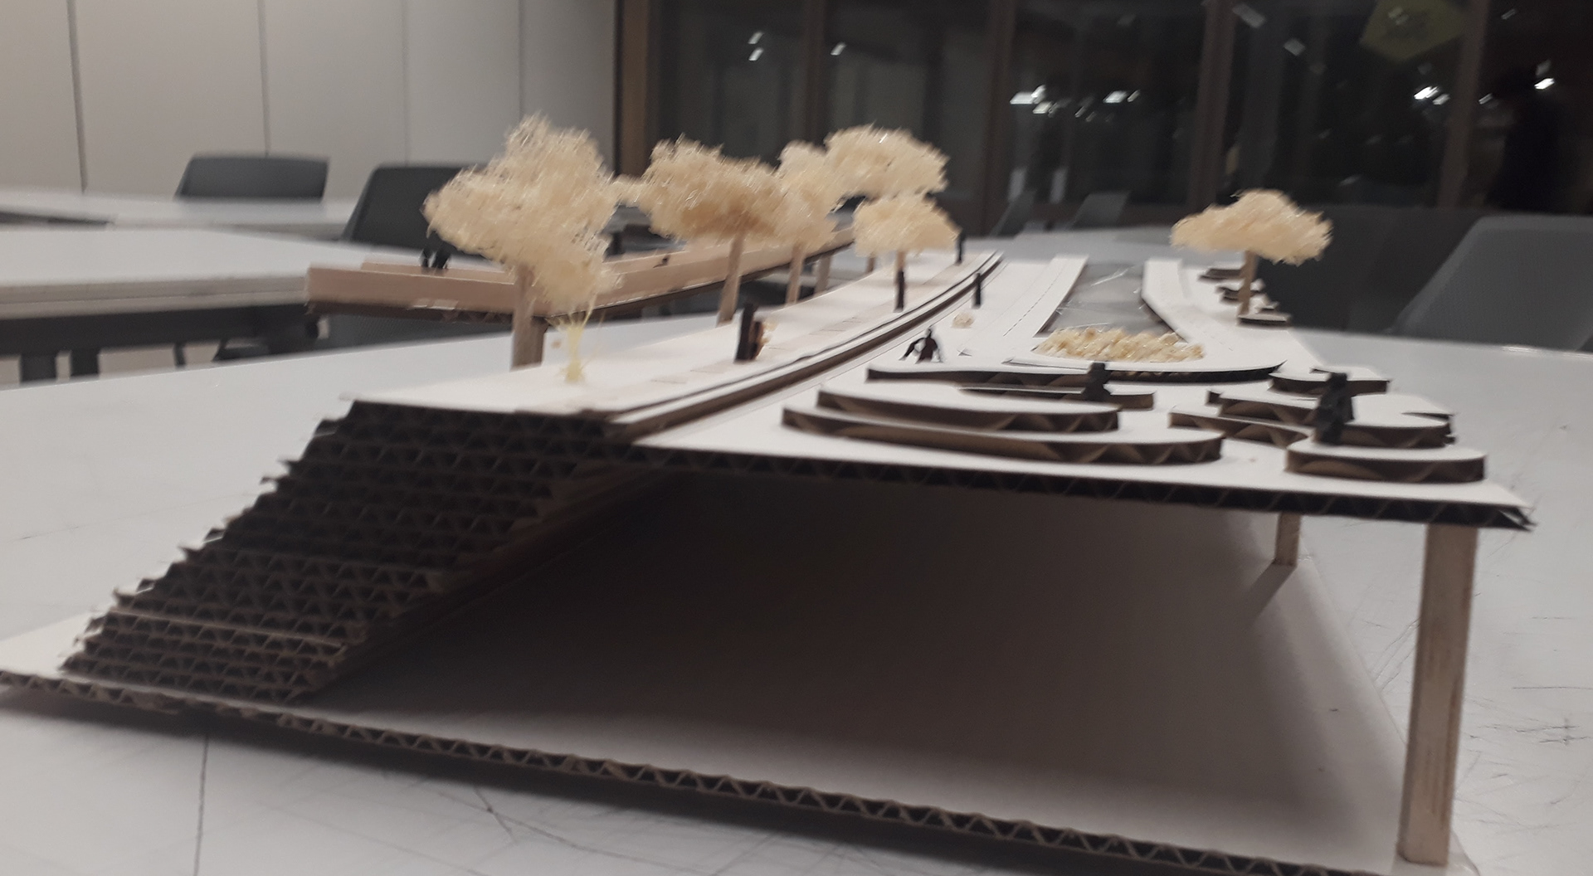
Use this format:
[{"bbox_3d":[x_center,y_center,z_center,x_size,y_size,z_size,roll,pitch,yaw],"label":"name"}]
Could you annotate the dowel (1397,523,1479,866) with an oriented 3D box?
[{"bbox_3d":[0.097,0.038,0.188,0.006,0.054,0.006,1,11,8],"label":"dowel"}]

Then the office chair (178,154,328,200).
[{"bbox_3d":[-1.417,-0.272,2.995,0.540,0.815,0.500,10,14,30],"label":"office chair"}]

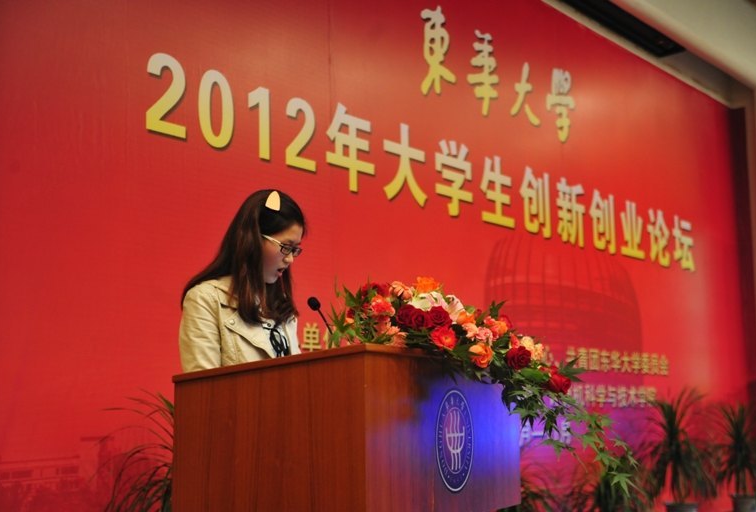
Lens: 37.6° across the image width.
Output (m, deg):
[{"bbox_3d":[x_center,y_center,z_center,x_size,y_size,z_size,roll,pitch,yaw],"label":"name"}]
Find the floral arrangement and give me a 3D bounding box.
[{"bbox_3d":[0.283,0.310,2.807,0.695,0.521,0.654,-4,-9,25],"label":"floral arrangement"}]

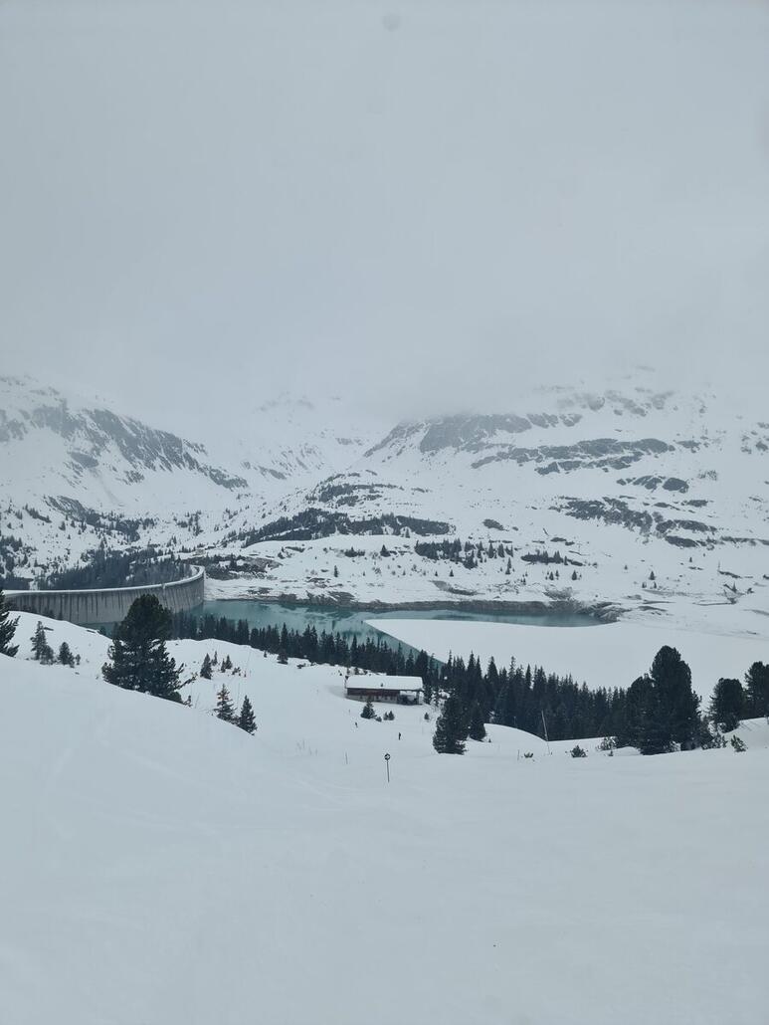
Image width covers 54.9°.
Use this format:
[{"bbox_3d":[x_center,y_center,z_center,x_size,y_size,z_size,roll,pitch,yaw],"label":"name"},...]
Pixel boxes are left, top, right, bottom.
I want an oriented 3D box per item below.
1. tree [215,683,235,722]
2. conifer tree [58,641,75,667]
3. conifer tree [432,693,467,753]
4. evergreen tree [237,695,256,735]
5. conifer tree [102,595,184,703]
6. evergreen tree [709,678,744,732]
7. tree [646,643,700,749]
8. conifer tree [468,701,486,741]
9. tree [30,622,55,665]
[{"bbox_3d":[-17.634,21.215,82.004,2.200,4.580,2.200,0,2,0],"label":"tree"},{"bbox_3d":[-43.871,19.536,102.000,2.190,3.530,2.190,0,2,0],"label":"conifer tree"},{"bbox_3d":[9.610,31.418,110.000,5.030,9.070,5.030,0,2,0],"label":"conifer tree"},{"bbox_3d":[-14.839,21.946,80.002,2.150,4.390,2.150,0,2,0],"label":"evergreen tree"},{"bbox_3d":[-24.597,14.022,75.005,8.060,11.100,8.060,0,2,0],"label":"conifer tree"},{"bbox_3d":[48.548,27.308,105.000,5.080,7.820,5.080,0,2,0],"label":"evergreen tree"},{"bbox_3d":[35.860,23.062,92.000,6.430,12.980,6.430,0,2,0],"label":"tree"},{"bbox_3d":[16.250,36.606,130.000,3.150,6.920,3.150,0,2,0],"label":"conifer tree"},{"bbox_3d":[-47.161,18.028,102.000,3.290,5.970,3.290,0,2,0],"label":"tree"}]

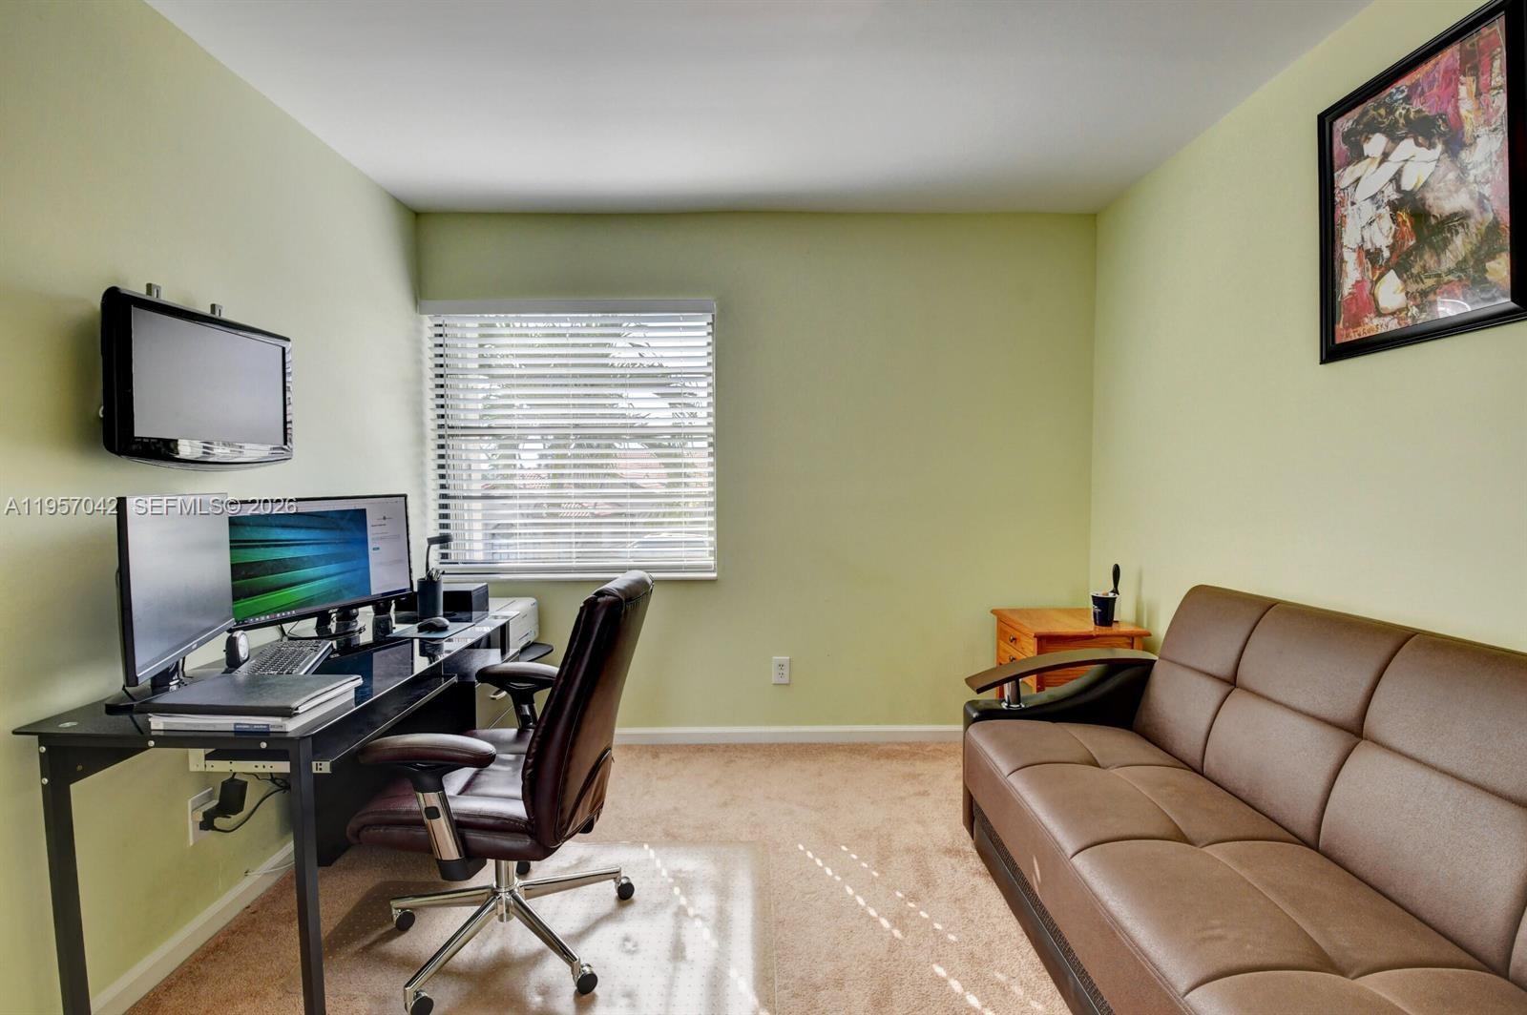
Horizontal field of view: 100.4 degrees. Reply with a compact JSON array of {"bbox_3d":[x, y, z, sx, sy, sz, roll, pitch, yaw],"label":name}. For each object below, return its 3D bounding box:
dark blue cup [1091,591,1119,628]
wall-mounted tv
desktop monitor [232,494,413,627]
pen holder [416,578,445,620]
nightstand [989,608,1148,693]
[{"bbox_3d":[1.405,0.426,2.638,0.095,0.125,0.095,0,3,0],"label":"dark blue cup"},{"bbox_3d":[-1.473,-0.306,1.683,0.063,0.385,0.545,0,3,-1],"label":"wall-mounted tv"},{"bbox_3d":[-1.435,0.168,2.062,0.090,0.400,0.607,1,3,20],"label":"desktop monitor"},{"bbox_3d":[-1.199,0.329,2.289,0.083,0.130,0.083,0,3,-1],"label":"pen holder"},{"bbox_3d":[1.285,0.799,2.718,0.453,0.627,0.471,0,3,-1],"label":"nightstand"}]

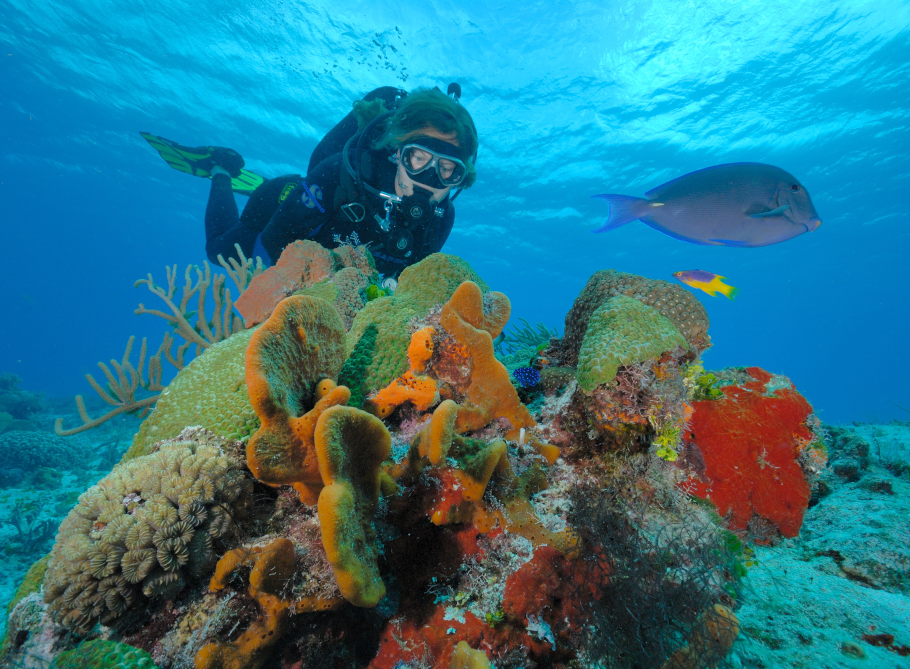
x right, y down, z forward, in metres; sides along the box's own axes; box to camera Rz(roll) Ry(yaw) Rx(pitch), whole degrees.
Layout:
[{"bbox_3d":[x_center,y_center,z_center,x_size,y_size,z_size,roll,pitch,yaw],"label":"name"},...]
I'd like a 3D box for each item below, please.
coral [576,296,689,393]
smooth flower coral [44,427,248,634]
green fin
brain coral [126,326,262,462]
[{"bbox_3d":[0.265,0.013,0.620,0.155,0.135,0.120,1,-7,-6],"label":"coral"},{"bbox_3d":[-0.406,0.253,0.550,0.220,0.220,0.180,4,-8,-27],"label":"smooth flower coral"},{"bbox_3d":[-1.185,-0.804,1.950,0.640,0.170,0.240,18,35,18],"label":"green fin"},{"bbox_3d":[-0.406,0.098,0.660,0.210,0.200,0.190,2,-7,-19],"label":"brain coral"}]

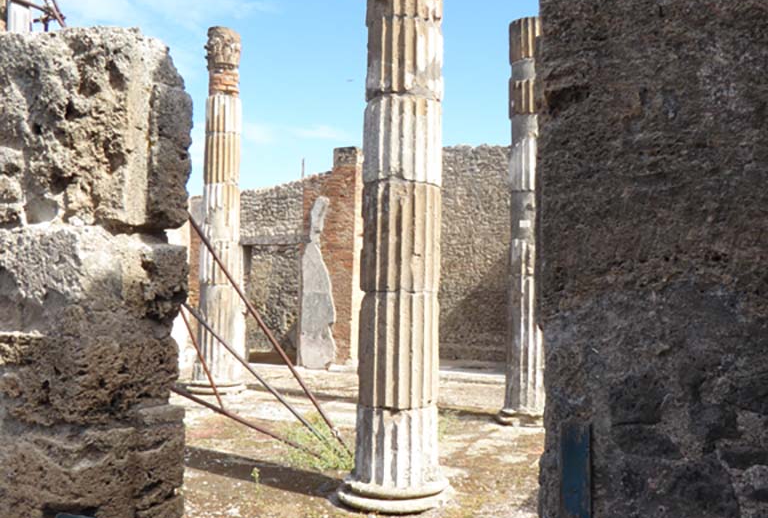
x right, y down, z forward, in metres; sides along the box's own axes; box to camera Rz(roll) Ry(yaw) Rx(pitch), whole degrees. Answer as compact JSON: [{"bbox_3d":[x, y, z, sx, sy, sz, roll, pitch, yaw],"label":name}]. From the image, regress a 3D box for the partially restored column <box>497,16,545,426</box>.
[{"bbox_3d":[1.709,-0.469,8.269,0.780,4.600,0.780,0,-2,0],"label":"partially restored column"}]

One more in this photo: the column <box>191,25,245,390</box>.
[{"bbox_3d":[-2.317,-0.682,10.157,0.790,5.120,0.790,0,-2,0],"label":"column"}]

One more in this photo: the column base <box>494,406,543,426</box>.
[{"bbox_3d":[1.694,1.760,8.182,0.790,0.140,0.790,0,-2,0],"label":"column base"}]

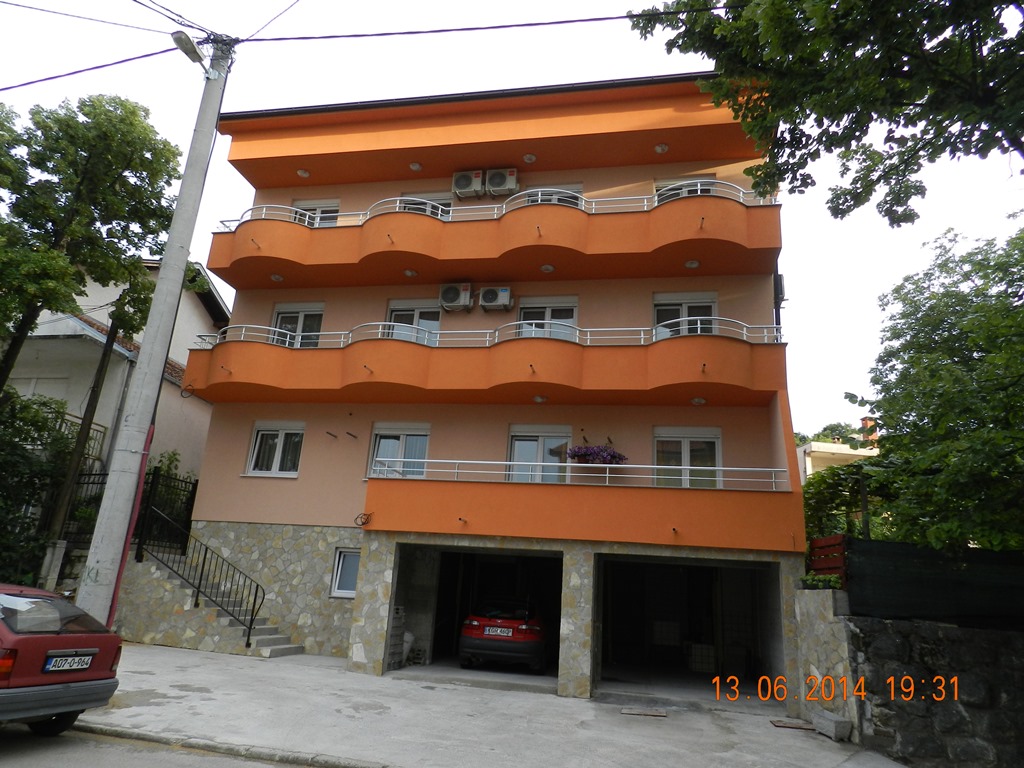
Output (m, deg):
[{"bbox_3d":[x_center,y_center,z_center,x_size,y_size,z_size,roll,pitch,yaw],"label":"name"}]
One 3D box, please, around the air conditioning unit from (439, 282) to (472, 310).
[{"bbox_3d":[-1.184,-1.918,15.100,0.730,0.540,0.280,0,-17,12],"label":"air conditioning unit"}]

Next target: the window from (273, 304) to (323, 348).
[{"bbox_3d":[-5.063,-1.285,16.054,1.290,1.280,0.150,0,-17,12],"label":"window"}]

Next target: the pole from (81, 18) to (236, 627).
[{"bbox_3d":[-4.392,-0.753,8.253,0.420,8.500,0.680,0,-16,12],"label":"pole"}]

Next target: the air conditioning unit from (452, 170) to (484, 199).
[{"bbox_3d":[-0.974,-4.649,15.884,0.730,0.540,0.280,0,-17,12],"label":"air conditioning unit"}]

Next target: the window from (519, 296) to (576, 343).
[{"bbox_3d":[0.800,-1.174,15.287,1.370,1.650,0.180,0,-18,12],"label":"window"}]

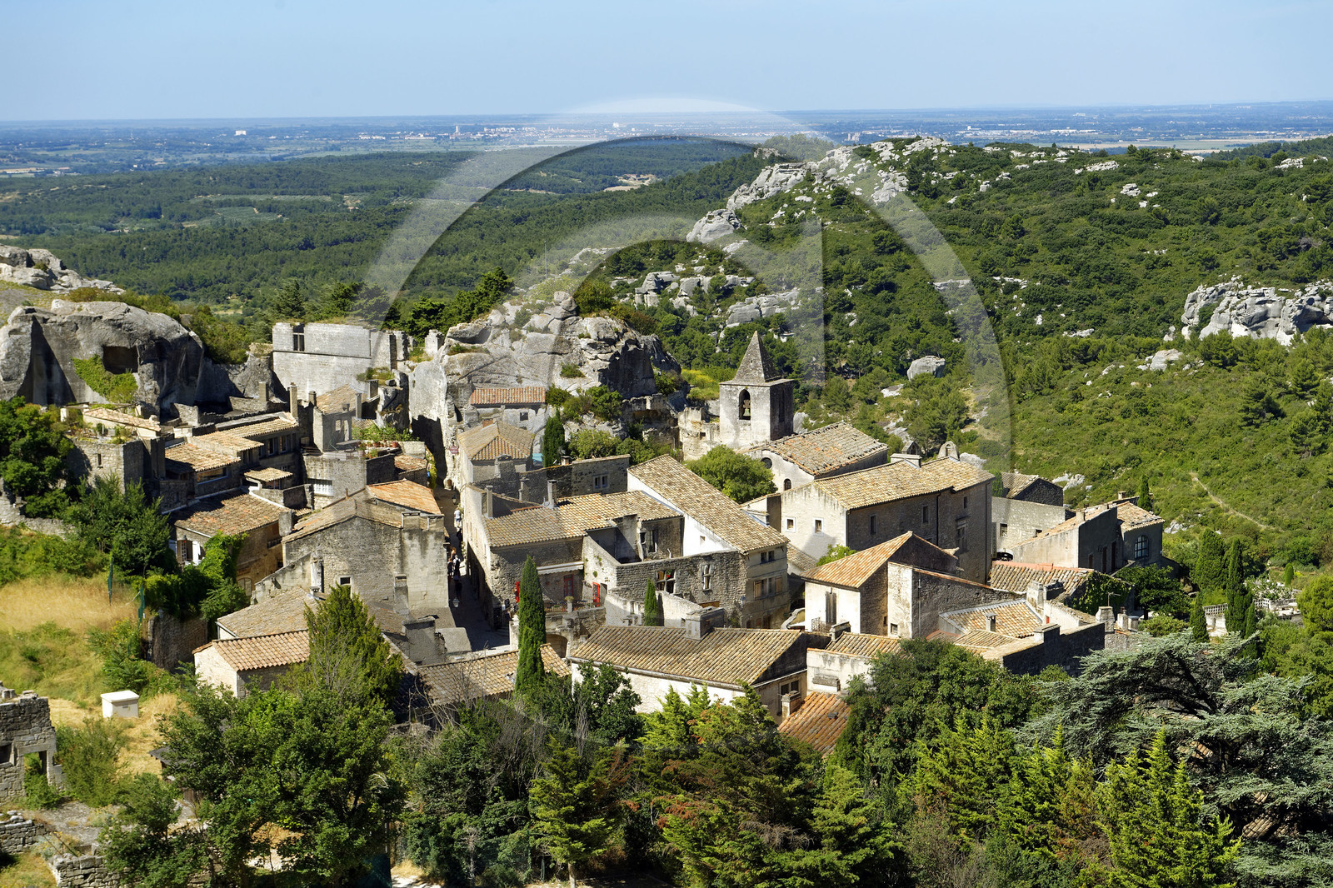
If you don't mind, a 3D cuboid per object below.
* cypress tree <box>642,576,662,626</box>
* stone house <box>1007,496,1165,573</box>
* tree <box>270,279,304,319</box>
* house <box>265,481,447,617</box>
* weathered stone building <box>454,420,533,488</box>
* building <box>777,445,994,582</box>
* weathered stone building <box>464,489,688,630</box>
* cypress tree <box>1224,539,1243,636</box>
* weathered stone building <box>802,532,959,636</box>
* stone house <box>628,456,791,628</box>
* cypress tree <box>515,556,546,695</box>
[{"bbox_3d":[-0.850,9.916,147.500,0.950,3.660,0.950,-1,8,0],"label":"cypress tree"},{"bbox_3d":[34.182,7.267,194.859,6.895,5.220,13.987,7,11,41],"label":"stone house"},{"bbox_3d":[-42.763,-15.375,271.403,4.104,6.352,4.104,-1,8,0],"label":"tree"},{"bbox_3d":[-20.496,6.620,165.654,10.933,6.895,11.820,-2,8,-5],"label":"house"},{"bbox_3d":[-13.500,1.210,187.000,5.700,4.550,11.000,-2,8,-5],"label":"weathered stone building"},{"bbox_3d":[16.400,5.567,176.000,6.500,9.100,17.000,7,12,44],"label":"building"},{"bbox_3d":[-6.200,7.146,158.500,14.300,6.330,10.300,-5,9,-28],"label":"weathered stone building"},{"bbox_3d":[41.480,10.584,175.830,1.455,7.292,1.455,-1,8,0],"label":"cypress tree"},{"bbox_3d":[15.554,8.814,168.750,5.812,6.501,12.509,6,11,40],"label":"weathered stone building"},{"bbox_3d":[2.713,6.258,163.705,10.835,10.244,4.925,7,12,44],"label":"stone house"},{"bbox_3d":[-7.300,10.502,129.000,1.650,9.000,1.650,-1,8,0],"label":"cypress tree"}]

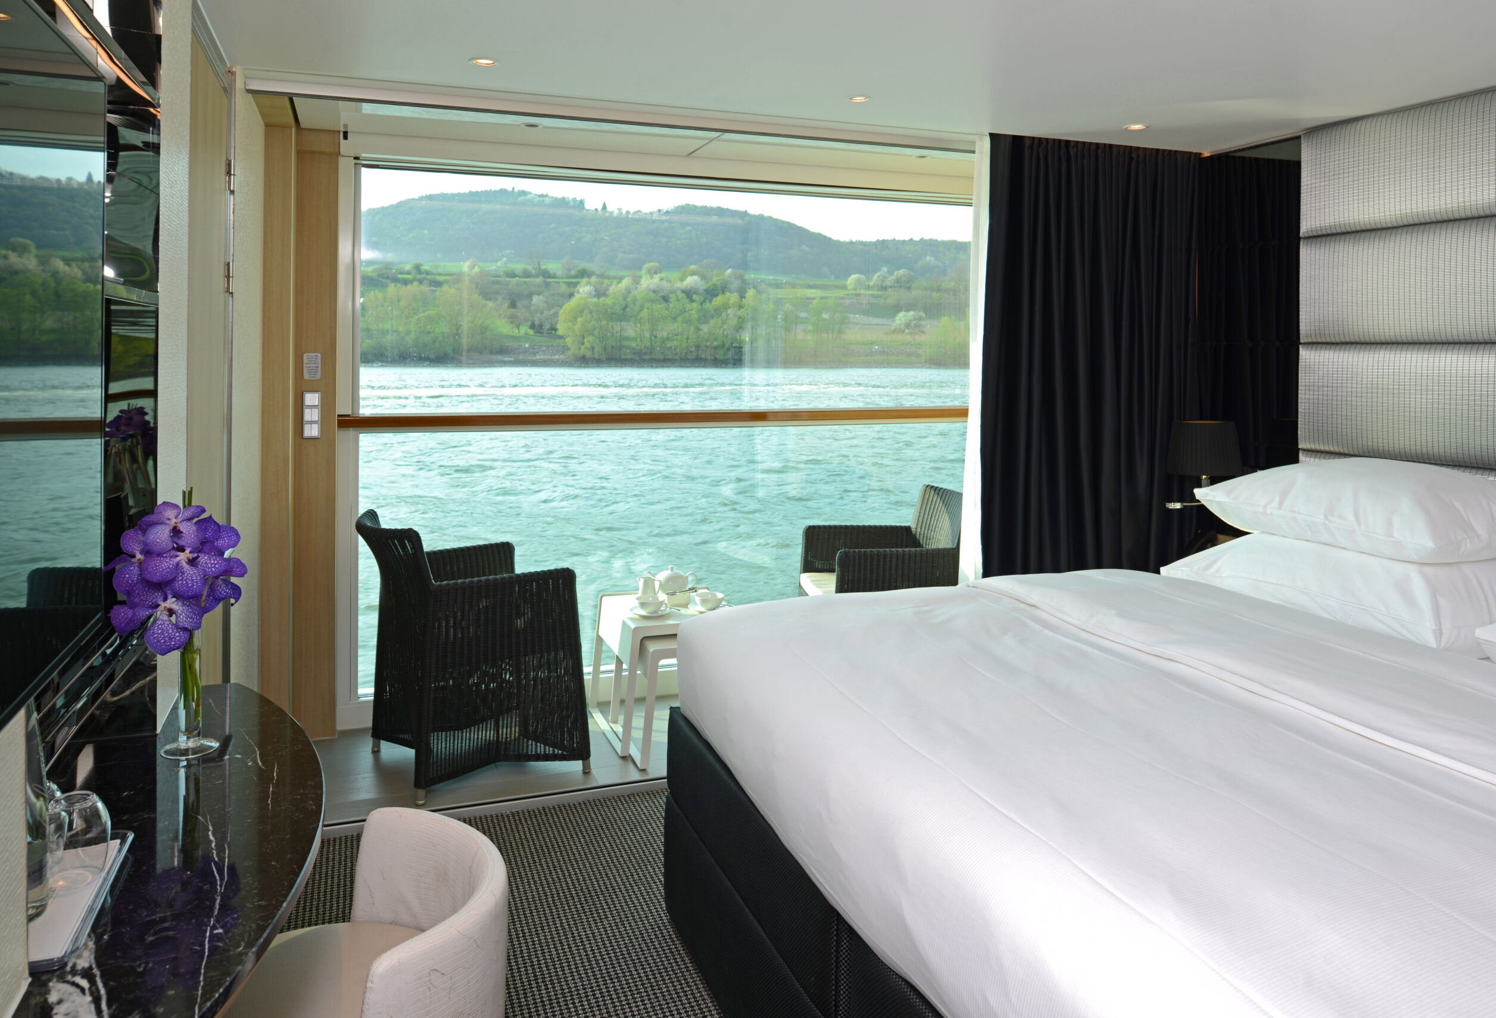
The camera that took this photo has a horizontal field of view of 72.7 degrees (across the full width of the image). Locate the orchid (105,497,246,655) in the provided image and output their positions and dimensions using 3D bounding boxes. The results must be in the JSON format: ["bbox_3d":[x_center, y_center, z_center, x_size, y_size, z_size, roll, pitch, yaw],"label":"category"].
[{"bbox_3d":[-0.815,0.096,1.455,0.200,0.225,0.165,-2,5,-29],"label":"orchid"}]

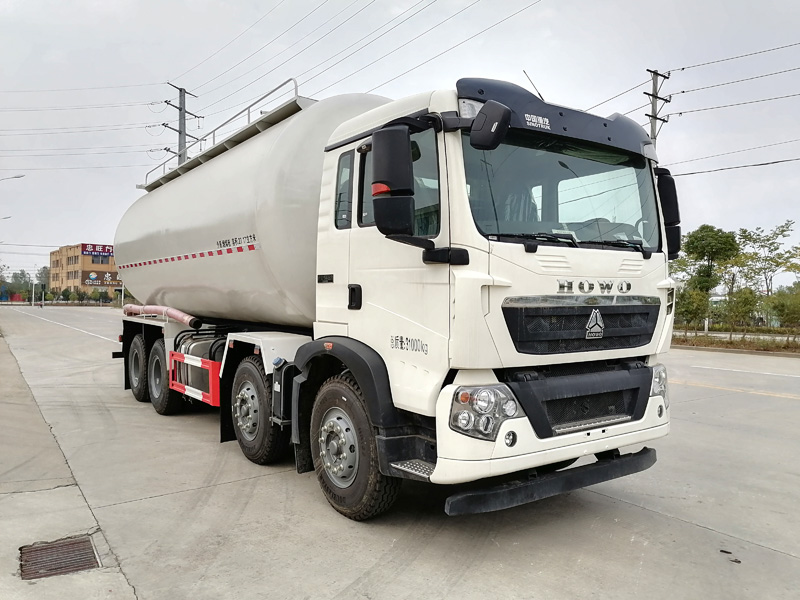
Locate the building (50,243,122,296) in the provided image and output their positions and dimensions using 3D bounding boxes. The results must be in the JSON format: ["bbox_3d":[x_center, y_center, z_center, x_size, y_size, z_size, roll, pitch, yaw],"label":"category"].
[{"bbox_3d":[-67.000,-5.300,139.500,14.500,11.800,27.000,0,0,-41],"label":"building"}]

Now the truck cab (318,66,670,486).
[{"bbox_3d":[0.840,-0.120,4.840,2.500,2.450,1.930,0,0,-35],"label":"truck cab"}]

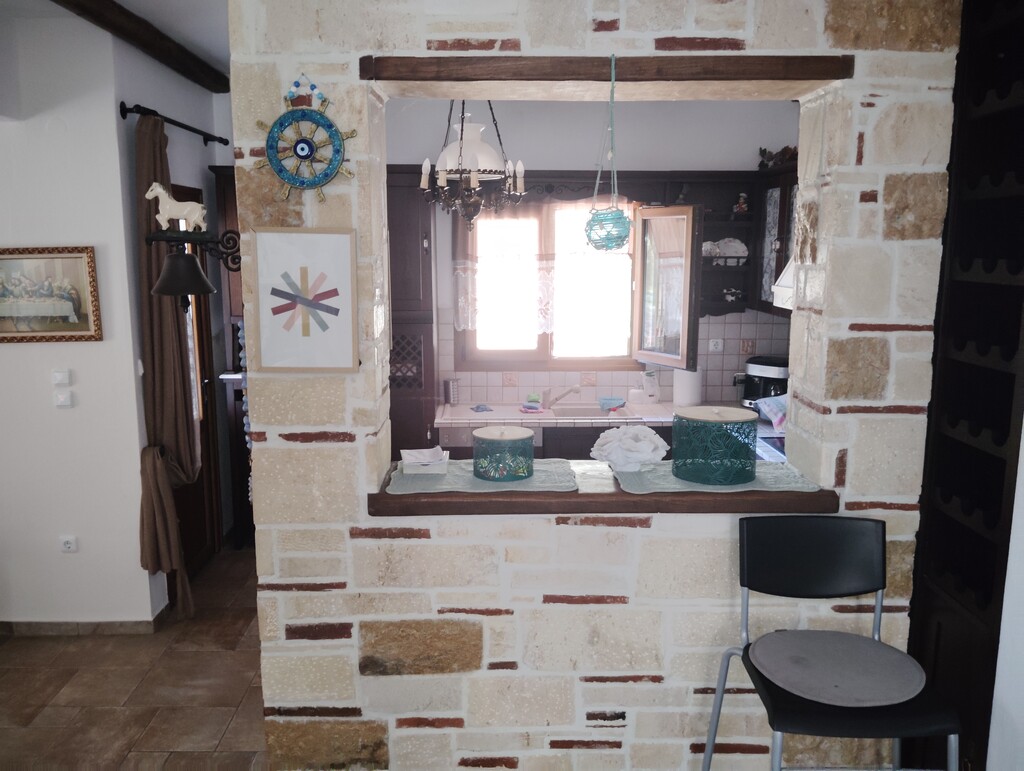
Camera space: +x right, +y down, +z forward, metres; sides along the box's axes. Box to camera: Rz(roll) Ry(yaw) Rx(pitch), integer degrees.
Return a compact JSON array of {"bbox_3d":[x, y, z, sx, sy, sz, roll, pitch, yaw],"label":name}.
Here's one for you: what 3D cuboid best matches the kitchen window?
[{"bbox_3d":[0.222,-0.625,5.190,1.163,1.088,0.120,0,10,0],"label":"kitchen window"}]

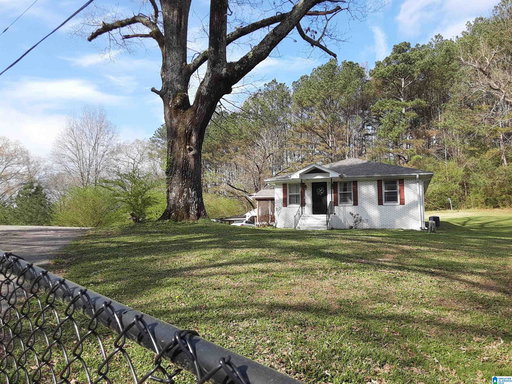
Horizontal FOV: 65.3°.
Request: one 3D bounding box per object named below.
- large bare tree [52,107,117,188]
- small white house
[{"bbox_3d":[-24.255,-2.919,56.872,9.000,18.400,9.000,2,-6,-23],"label":"large bare tree"},{"bbox_3d":[7.403,0.191,30.015,10.342,5.350,12.700,-2,-6,21],"label":"small white house"}]

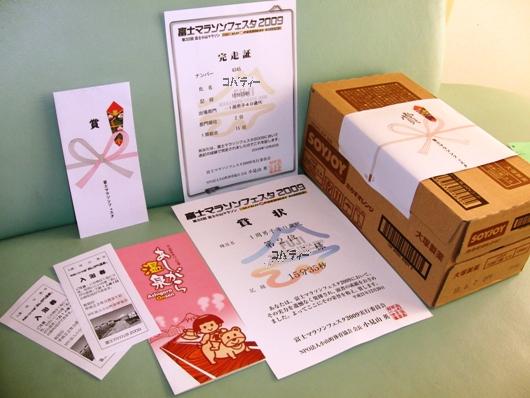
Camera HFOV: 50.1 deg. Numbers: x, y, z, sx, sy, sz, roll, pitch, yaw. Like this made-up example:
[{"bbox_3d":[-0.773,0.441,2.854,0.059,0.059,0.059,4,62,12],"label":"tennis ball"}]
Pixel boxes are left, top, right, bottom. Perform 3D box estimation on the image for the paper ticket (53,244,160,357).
[{"bbox_3d":[-0.180,0.107,0.634,0.072,0.003,0.149,-17,44,-28],"label":"paper ticket"}]

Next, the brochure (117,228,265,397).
[{"bbox_3d":[-0.096,0.115,0.640,0.101,0.004,0.213,-15,43,-26],"label":"brochure"}]

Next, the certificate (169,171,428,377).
[{"bbox_3d":[0.035,0.073,0.716,0.210,0.004,0.297,-14,43,-25],"label":"certificate"}]

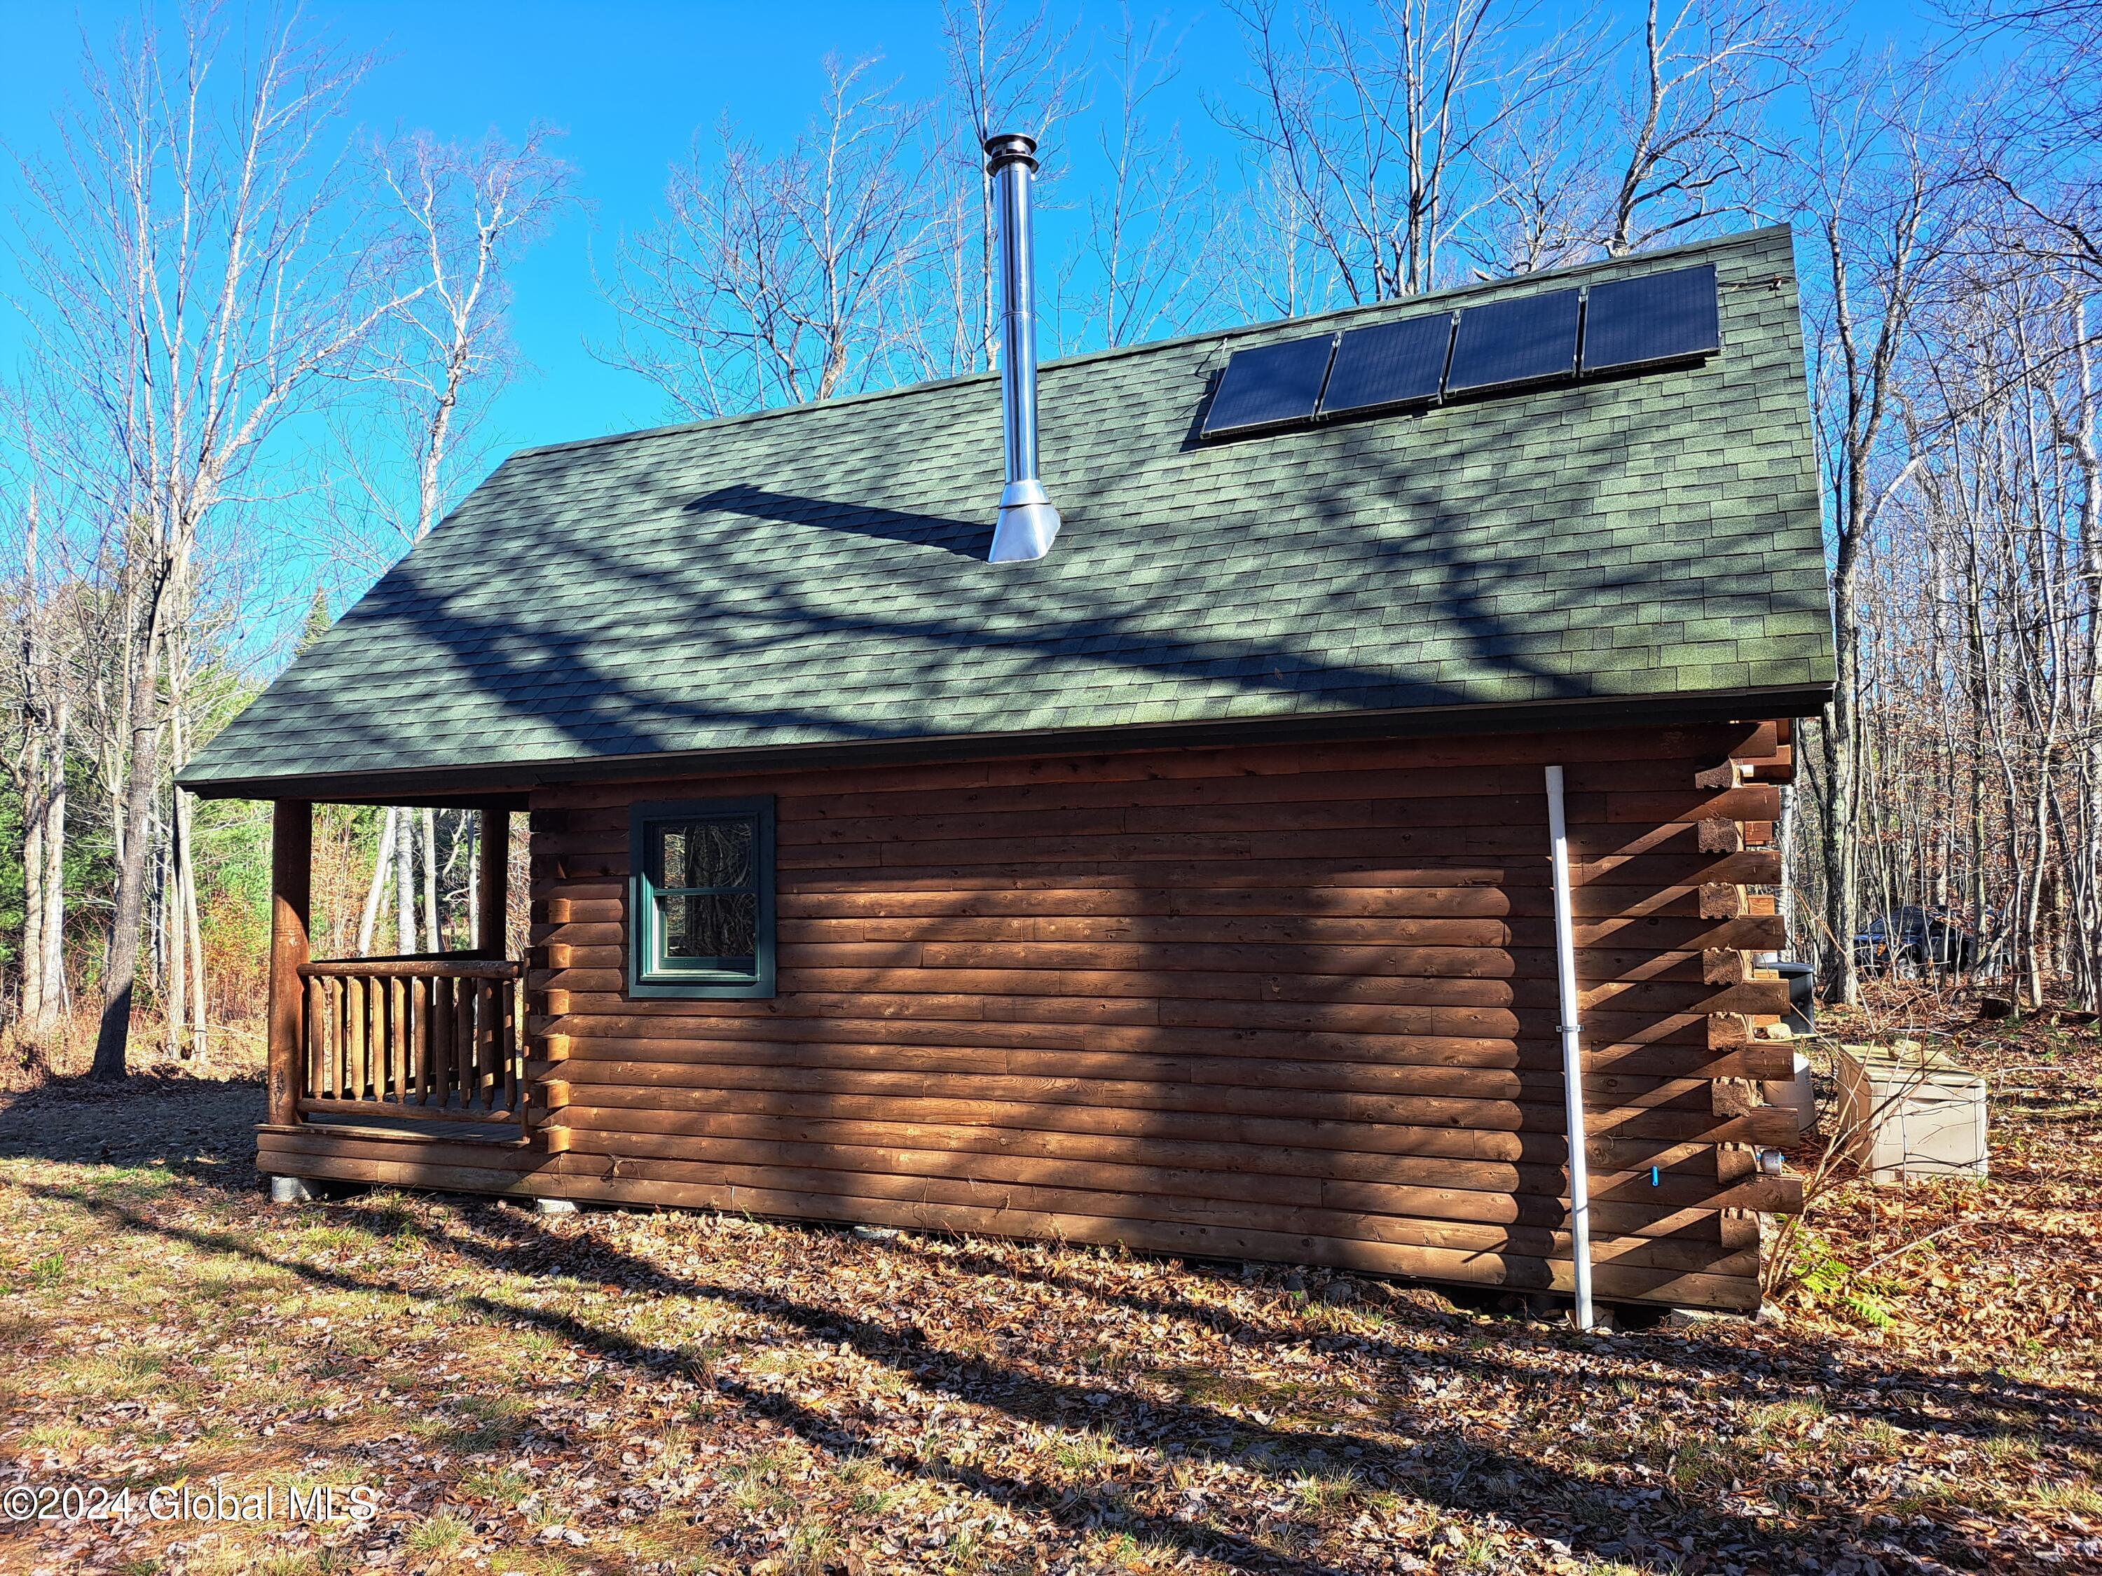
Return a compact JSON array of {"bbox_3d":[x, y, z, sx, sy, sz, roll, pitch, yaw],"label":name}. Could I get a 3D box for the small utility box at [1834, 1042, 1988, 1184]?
[{"bbox_3d":[5.164,1.965,8.761,0.570,0.650,1.050,-2,-4,21],"label":"small utility box"}]

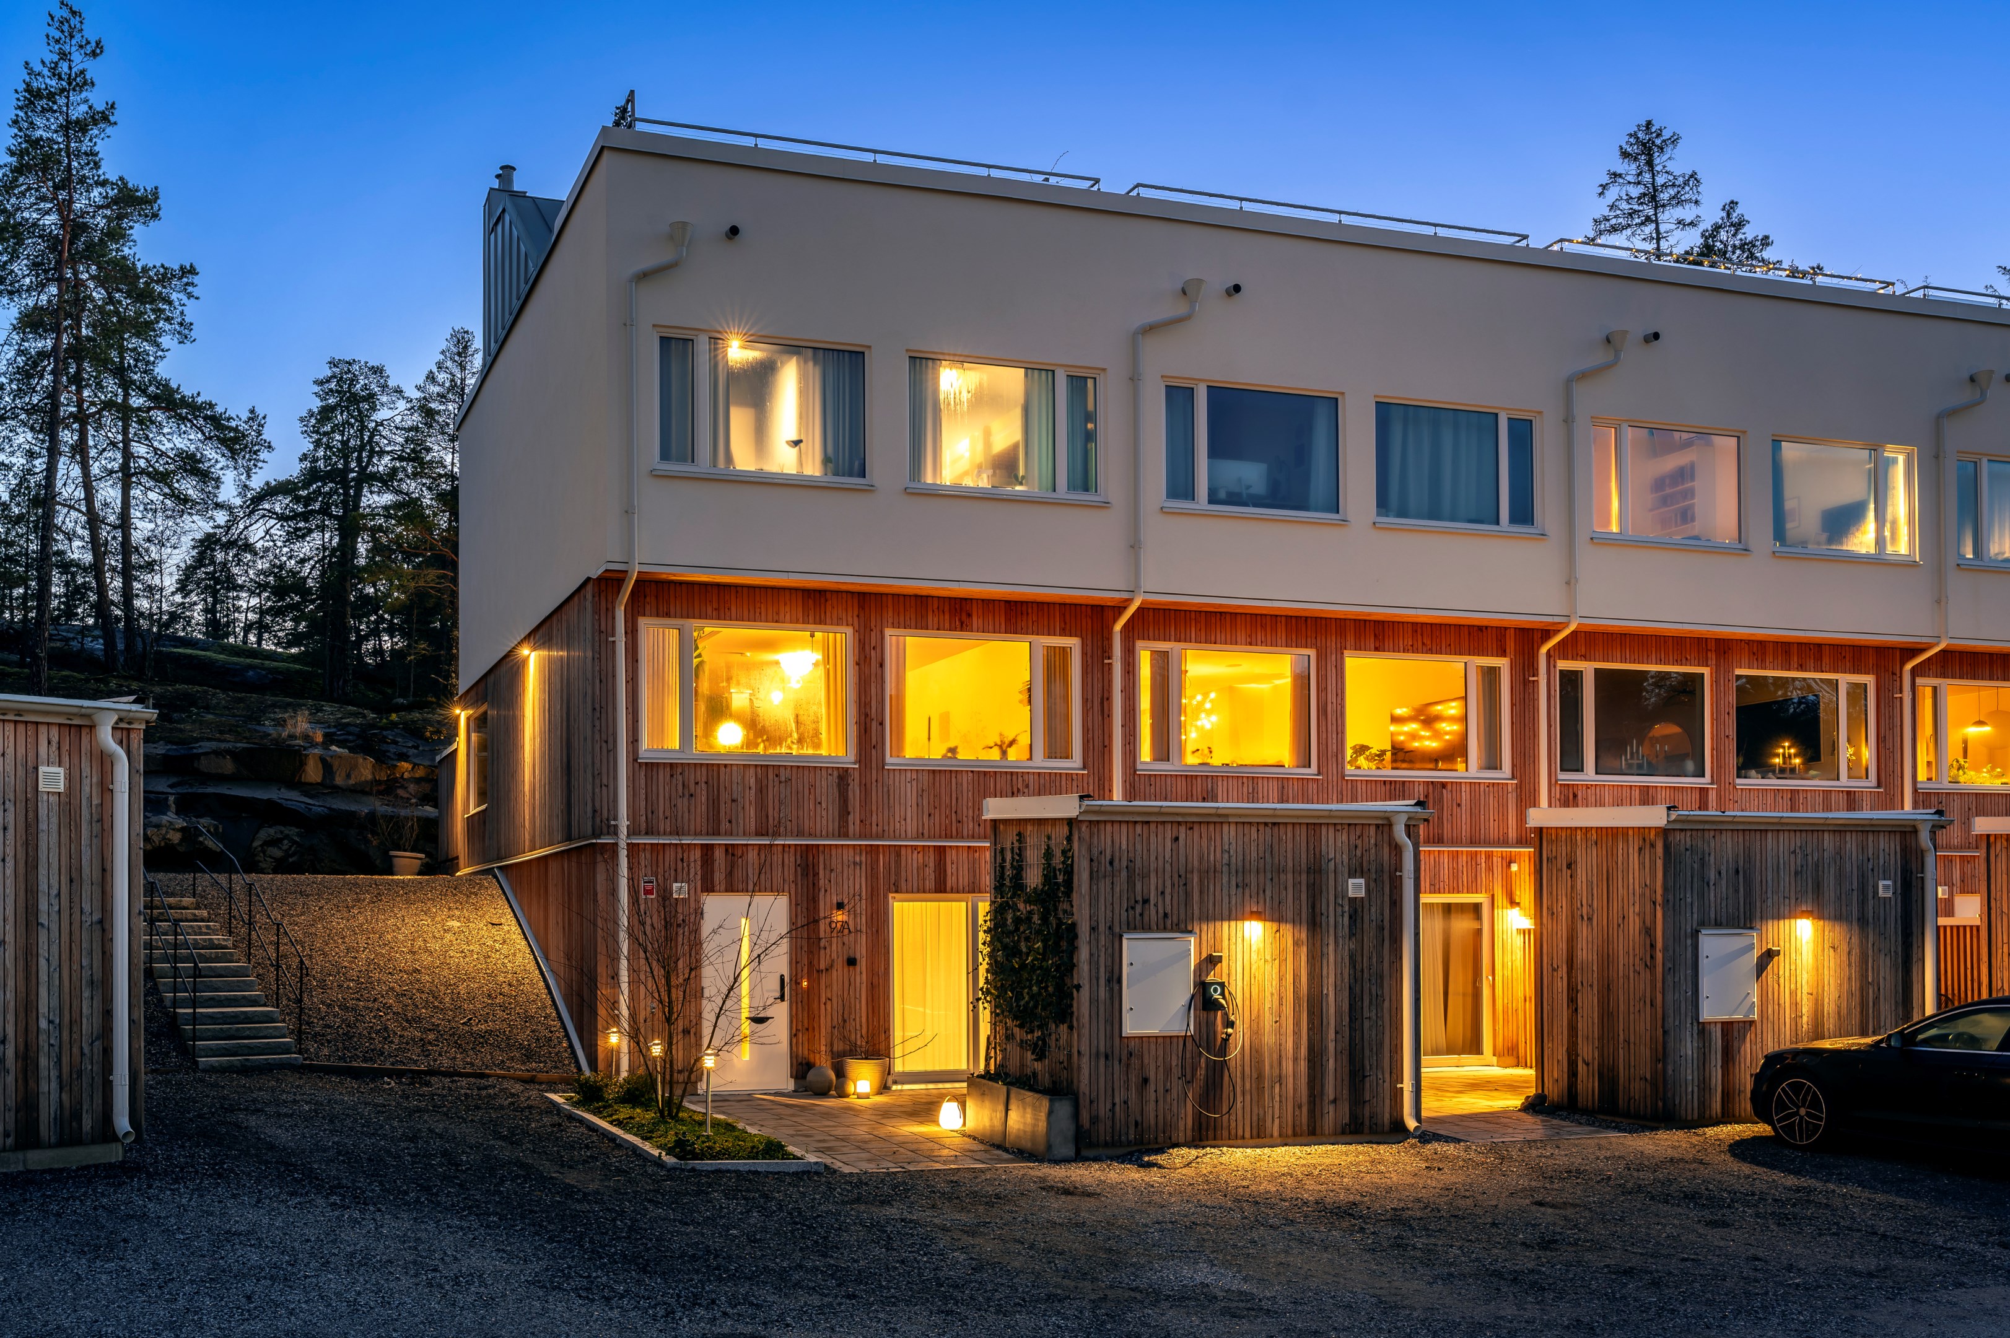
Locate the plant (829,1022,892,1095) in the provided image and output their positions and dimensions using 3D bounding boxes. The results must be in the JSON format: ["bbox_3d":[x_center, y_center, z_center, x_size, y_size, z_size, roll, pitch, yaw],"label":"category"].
[{"bbox_3d":[-1.529,4.167,19.000,0.620,0.780,0.580,-1,-3,0],"label":"plant"}]

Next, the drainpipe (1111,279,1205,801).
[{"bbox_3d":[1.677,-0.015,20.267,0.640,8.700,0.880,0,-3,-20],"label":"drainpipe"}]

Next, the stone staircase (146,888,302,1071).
[{"bbox_3d":[-9.820,3.700,22.100,1.250,2.050,3.900,1,-3,-33],"label":"stone staircase"}]

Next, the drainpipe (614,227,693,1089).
[{"bbox_3d":[-3.635,-0.210,18.505,0.640,8.700,0.880,0,-3,-20],"label":"drainpipe"}]

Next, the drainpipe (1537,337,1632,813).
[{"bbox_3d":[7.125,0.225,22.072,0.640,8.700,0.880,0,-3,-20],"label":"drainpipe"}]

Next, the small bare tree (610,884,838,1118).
[{"bbox_3d":[-2.573,3.031,16.300,2.000,2.100,1.800,0,-3,-20],"label":"small bare tree"}]

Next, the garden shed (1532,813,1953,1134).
[{"bbox_3d":[7.227,2.783,17.916,3.300,2.800,2.100,0,-3,-20],"label":"garden shed"}]

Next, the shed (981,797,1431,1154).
[{"bbox_3d":[1.773,2.548,16.117,3.300,2.800,2.100,0,-3,-20],"label":"shed"}]

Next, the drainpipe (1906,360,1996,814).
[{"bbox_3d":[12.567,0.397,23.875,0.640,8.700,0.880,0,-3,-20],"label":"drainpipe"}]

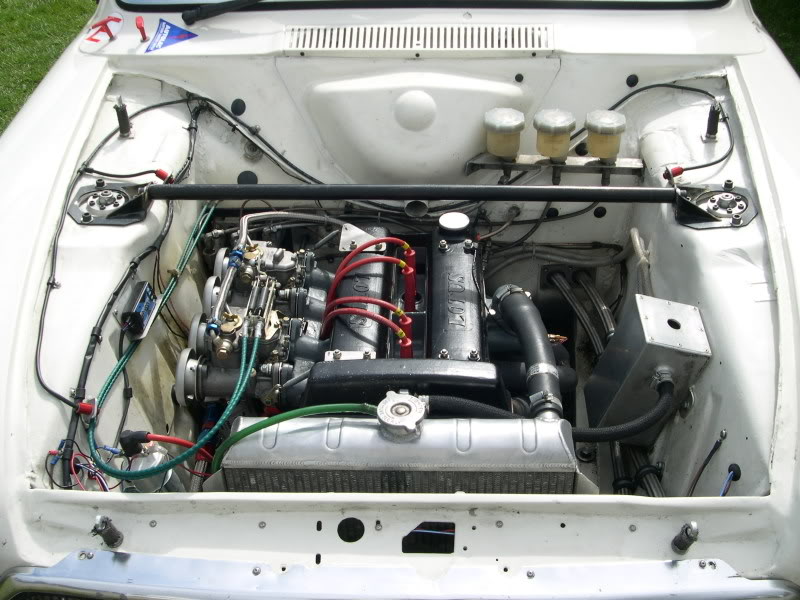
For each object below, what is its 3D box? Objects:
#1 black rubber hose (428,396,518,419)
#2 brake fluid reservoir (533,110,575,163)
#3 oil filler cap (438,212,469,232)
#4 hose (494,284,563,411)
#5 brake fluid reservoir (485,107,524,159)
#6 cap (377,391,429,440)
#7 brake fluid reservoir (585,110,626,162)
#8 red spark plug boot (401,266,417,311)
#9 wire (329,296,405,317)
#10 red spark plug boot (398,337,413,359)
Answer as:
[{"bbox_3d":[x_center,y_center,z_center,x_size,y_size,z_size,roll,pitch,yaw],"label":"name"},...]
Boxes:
[{"bbox_3d":[0.094,0.140,1.120,0.125,0.042,0.035,1,37,2],"label":"black rubber hose"},{"bbox_3d":[0.264,-0.279,1.500,0.070,0.080,0.070,1,36,2],"label":"brake fluid reservoir"},{"bbox_3d":[0.092,-0.130,1.480,0.053,0.018,0.053,0,36,0],"label":"oil filler cap"},{"bbox_3d":[0.192,0.071,1.315,0.058,0.070,0.255,-6,36,-8],"label":"hose"},{"bbox_3d":[0.179,-0.282,1.505,0.070,0.080,0.070,1,36,2],"label":"brake fluid reservoir"},{"bbox_3d":[0.003,0.142,1.090,0.062,0.032,0.064,0,36,0],"label":"cap"},{"bbox_3d":[0.350,-0.278,1.495,0.070,0.080,0.070,1,36,2],"label":"brake fluid reservoir"},{"bbox_3d":[0.015,-0.019,1.510,0.020,0.085,0.020,1,36,2],"label":"red spark plug boot"},{"bbox_3d":[-0.055,0.010,1.395,0.124,0.034,0.025,1,36,2],"label":"wire"},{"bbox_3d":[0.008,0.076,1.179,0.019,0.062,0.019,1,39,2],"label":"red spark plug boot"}]

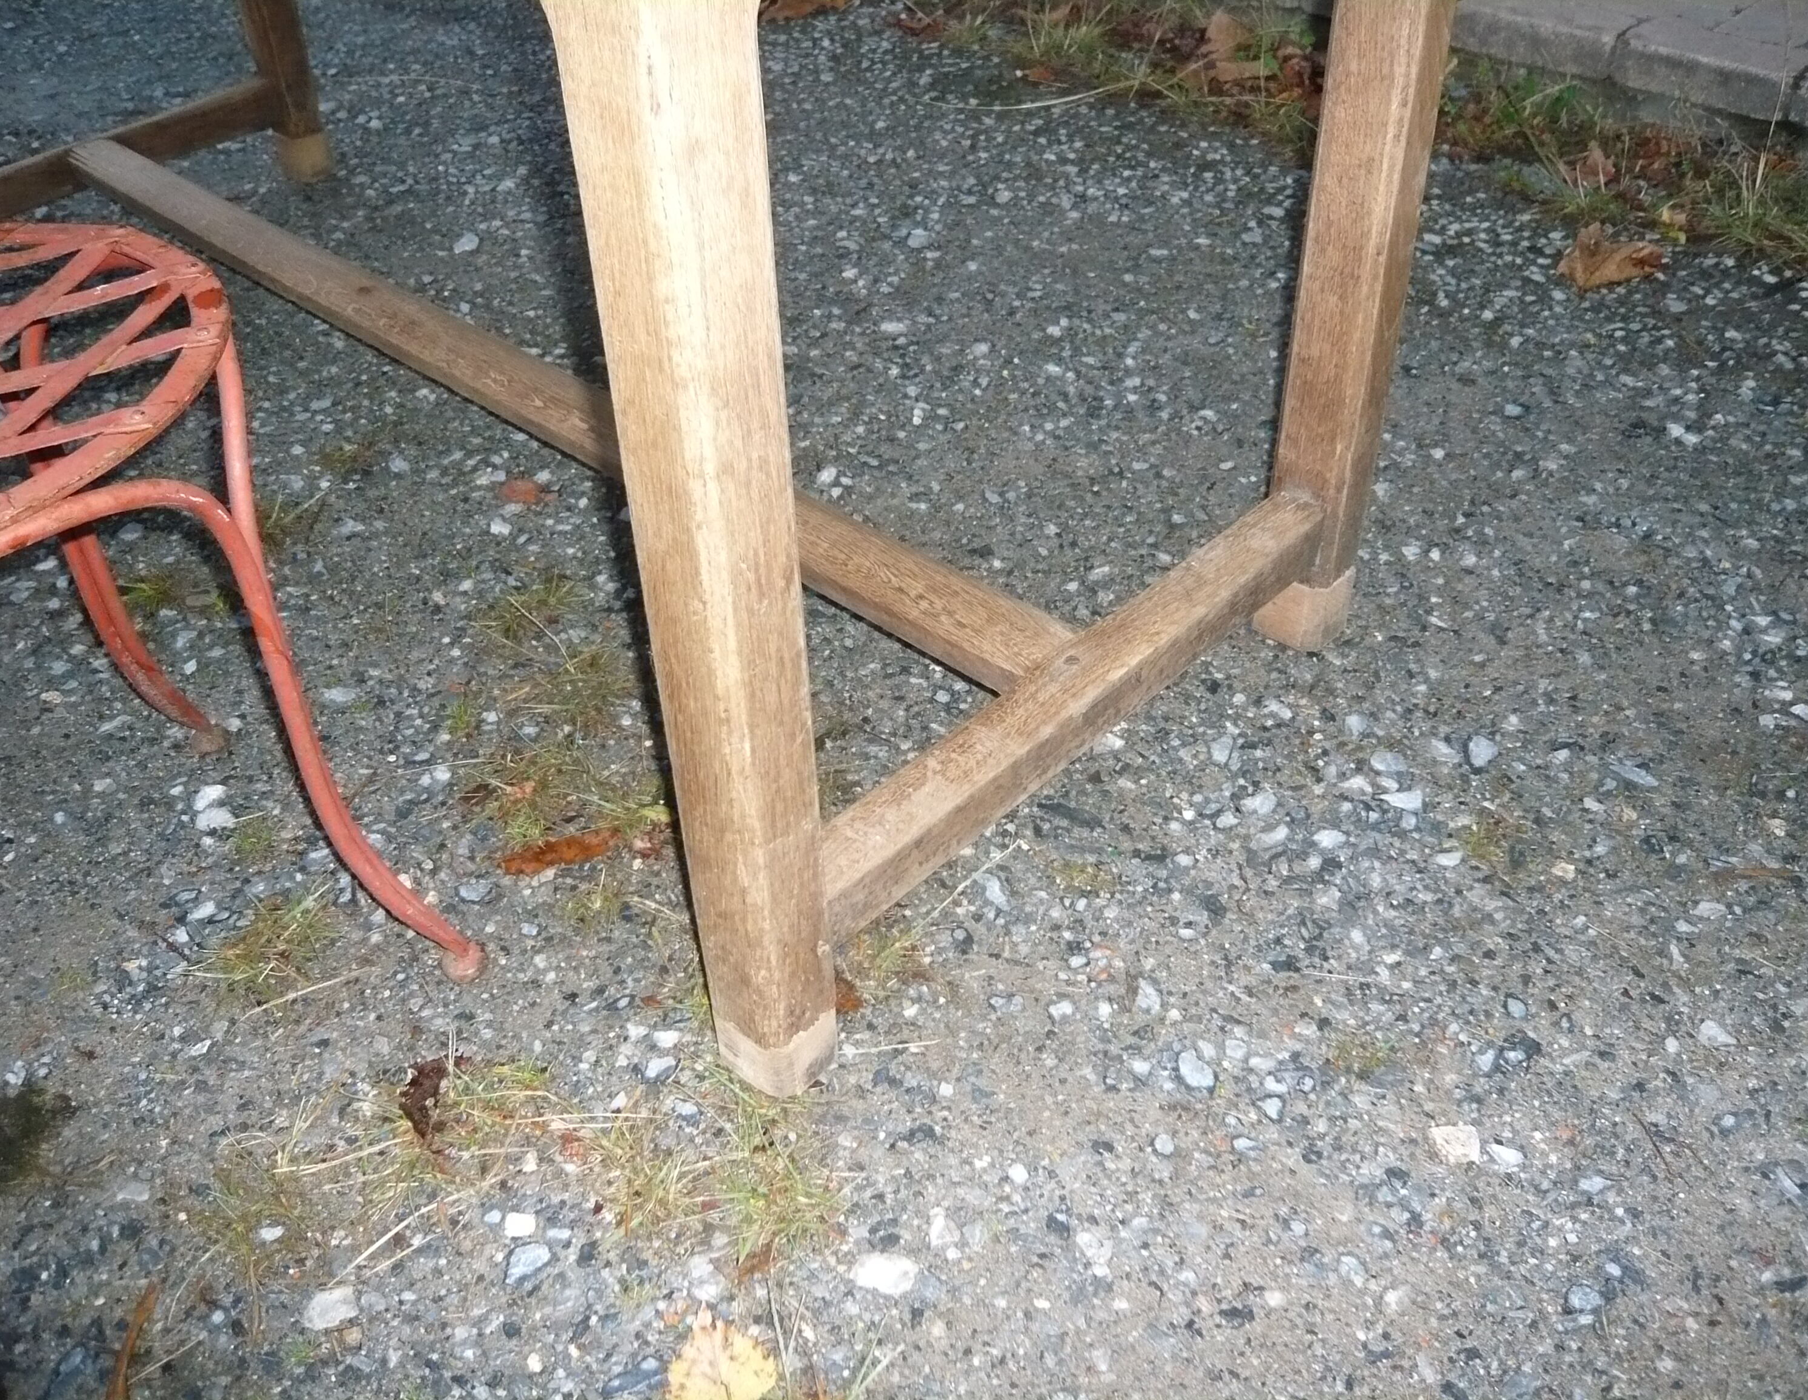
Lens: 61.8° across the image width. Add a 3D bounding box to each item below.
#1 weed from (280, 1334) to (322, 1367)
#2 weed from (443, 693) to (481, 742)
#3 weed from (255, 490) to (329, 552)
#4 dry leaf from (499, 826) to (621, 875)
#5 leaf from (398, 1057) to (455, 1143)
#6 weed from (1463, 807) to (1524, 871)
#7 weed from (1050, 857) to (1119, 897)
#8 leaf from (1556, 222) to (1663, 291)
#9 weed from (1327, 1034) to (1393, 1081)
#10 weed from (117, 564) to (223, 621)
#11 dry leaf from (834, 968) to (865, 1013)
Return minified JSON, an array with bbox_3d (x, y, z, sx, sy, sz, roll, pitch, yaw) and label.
[{"bbox_3d":[-0.336,0.361,0.841,0.025,0.013,0.019,-3,40,0],"label":"weed"},{"bbox_3d":[-0.365,0.012,1.246,0.030,0.028,0.034,-3,40,0],"label":"weed"},{"bbox_3d":[-0.597,-0.176,1.471,0.063,0.045,0.054,-3,40,0],"label":"weed"},{"bbox_3d":[-0.256,0.111,1.129,0.091,0.020,0.027,-12,41,-11],"label":"dry leaf"},{"bbox_3d":[-0.304,0.251,0.961,0.033,0.025,0.057,-5,40,-3],"label":"leaf"},{"bbox_3d":[0.431,0.099,1.102,0.039,0.023,0.048,-3,40,0],"label":"weed"},{"bbox_3d":[0.131,0.126,1.094,0.050,0.014,0.031,-3,40,0],"label":"weed"},{"bbox_3d":[0.849,-0.536,1.817,0.130,0.050,0.100,-3,40,0],"label":"leaf"},{"bbox_3d":[0.291,0.227,0.965,0.040,0.014,0.031,-3,40,0],"label":"weed"},{"bbox_3d":[-0.679,-0.102,1.399,0.095,0.030,0.052,-3,40,0],"label":"weed"},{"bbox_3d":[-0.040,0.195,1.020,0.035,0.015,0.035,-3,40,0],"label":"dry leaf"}]

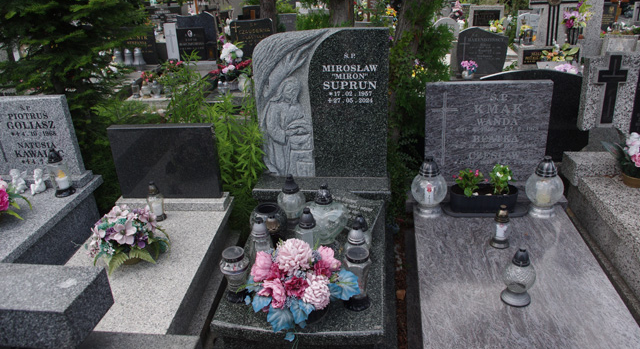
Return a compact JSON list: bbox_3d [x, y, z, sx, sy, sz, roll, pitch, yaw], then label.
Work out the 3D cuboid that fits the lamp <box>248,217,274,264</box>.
[{"bbox_3d":[-0.266,0.297,2.147,0.109,0.234,0.109,0,27,9],"label":"lamp"}]

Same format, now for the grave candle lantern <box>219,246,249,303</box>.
[{"bbox_3d":[-0.349,0.414,1.972,0.128,0.225,0.128,0,27,9],"label":"grave candle lantern"}]

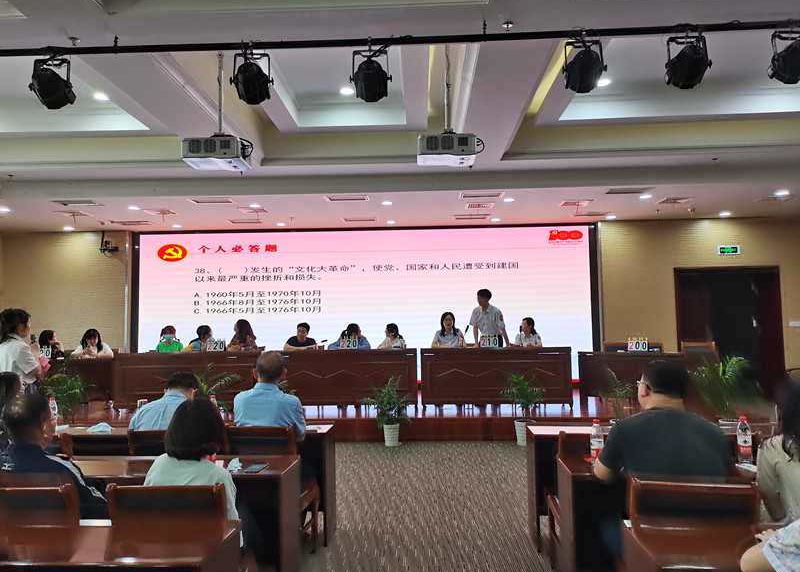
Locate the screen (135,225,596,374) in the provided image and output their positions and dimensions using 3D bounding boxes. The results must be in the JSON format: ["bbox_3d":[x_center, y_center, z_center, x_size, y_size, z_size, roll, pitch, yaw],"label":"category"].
[{"bbox_3d":[-0.724,0.332,11.184,8.588,2.823,0.150,-1,-3,2],"label":"screen"}]

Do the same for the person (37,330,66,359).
[{"bbox_3d":[-5.285,1.246,9.088,0.500,1.160,0.750,0,-4,-18],"label":"person"}]

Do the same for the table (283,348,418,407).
[{"bbox_3d":[-0.762,1.292,8.344,2.000,0.802,0.594,-1,-4,3],"label":"table"}]

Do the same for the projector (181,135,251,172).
[{"bbox_3d":[-1.545,-1.126,5.152,0.490,0.185,0.400,-1,-4,2],"label":"projector"}]

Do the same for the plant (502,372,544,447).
[{"bbox_3d":[1.458,1.464,7.142,0.554,0.871,0.535,-1,-4,3],"label":"plant"}]

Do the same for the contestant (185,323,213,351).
[{"bbox_3d":[-3.071,1.221,9.215,0.480,1.227,0.680,0,-4,-16],"label":"contestant"}]

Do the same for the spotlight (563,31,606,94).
[{"bbox_3d":[1.238,-1.493,4.032,0.265,0.360,0.280,0,-4,-13],"label":"spotlight"}]

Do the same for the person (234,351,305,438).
[{"bbox_3d":[-0.810,1.086,3.920,0.470,1.334,0.720,-1,-4,4],"label":"person"}]

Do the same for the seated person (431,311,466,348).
[{"bbox_3d":[0.726,1.044,8.656,0.505,1.307,0.673,-1,-4,1],"label":"seated person"}]

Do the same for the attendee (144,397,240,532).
[{"bbox_3d":[-0.826,1.077,2.647,0.470,1.178,0.720,-1,-4,7],"label":"attendee"}]

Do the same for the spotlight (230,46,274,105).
[{"bbox_3d":[-1.093,-1.568,4.463,0.330,0.400,0.340,-1,-4,-2],"label":"spotlight"}]

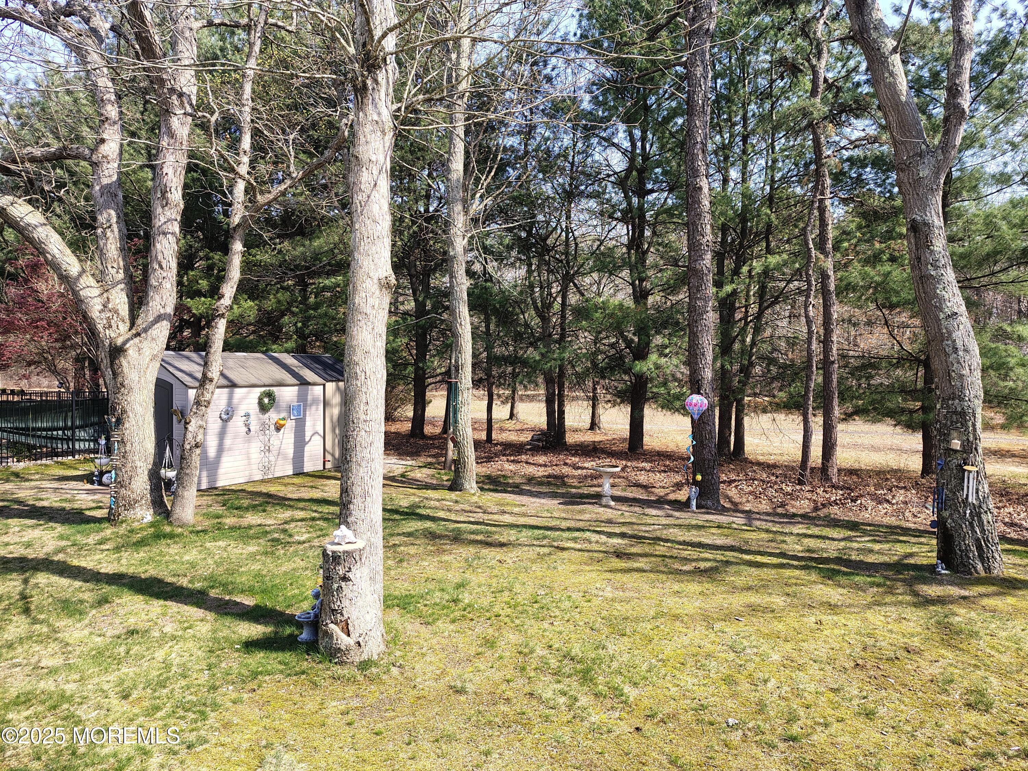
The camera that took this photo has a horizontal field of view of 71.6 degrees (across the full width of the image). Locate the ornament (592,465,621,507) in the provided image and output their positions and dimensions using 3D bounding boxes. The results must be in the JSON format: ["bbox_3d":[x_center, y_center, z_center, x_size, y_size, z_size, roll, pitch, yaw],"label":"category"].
[{"bbox_3d":[1.487,1.610,11.421,0.455,0.584,0.455,1,2,7],"label":"ornament"}]

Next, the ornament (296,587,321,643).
[{"bbox_3d":[-1.653,1.845,5.783,0.250,0.410,0.240,0,2,-15],"label":"ornament"}]

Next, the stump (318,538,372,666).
[{"bbox_3d":[-1.299,1.643,5.475,0.400,0.836,0.400,0,2,-13],"label":"stump"}]

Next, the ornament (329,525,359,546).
[{"bbox_3d":[-1.305,1.158,5.514,0.190,0.130,0.140,0,2,-14],"label":"ornament"}]

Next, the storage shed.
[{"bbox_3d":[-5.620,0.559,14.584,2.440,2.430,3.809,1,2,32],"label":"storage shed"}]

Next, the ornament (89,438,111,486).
[{"bbox_3d":[-7.520,1.381,12.988,0.420,0.861,0.380,-1,2,-30],"label":"ornament"}]

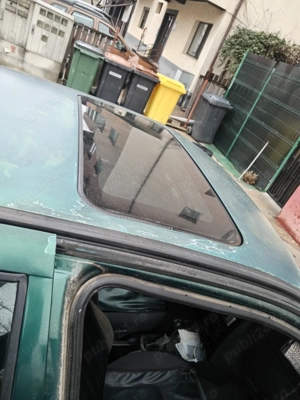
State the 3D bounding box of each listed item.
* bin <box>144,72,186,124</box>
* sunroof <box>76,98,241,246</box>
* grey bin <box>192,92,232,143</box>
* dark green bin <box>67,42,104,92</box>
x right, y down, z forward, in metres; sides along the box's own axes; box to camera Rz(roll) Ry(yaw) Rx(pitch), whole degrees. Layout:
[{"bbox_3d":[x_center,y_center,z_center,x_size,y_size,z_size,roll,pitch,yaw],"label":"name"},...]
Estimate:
[{"bbox_3d":[0.281,-1.963,6.495,0.570,1.050,0.710,18,28,-12],"label":"bin"},{"bbox_3d":[-0.031,-0.169,1.063,0.424,0.045,0.862,14,29,-20],"label":"sunroof"},{"bbox_3d":[1.302,-1.821,7.110,0.490,0.960,0.560,12,30,-23],"label":"grey bin"},{"bbox_3d":[-1.307,-2.552,6.260,0.570,1.050,0.710,16,28,-16],"label":"dark green bin"}]

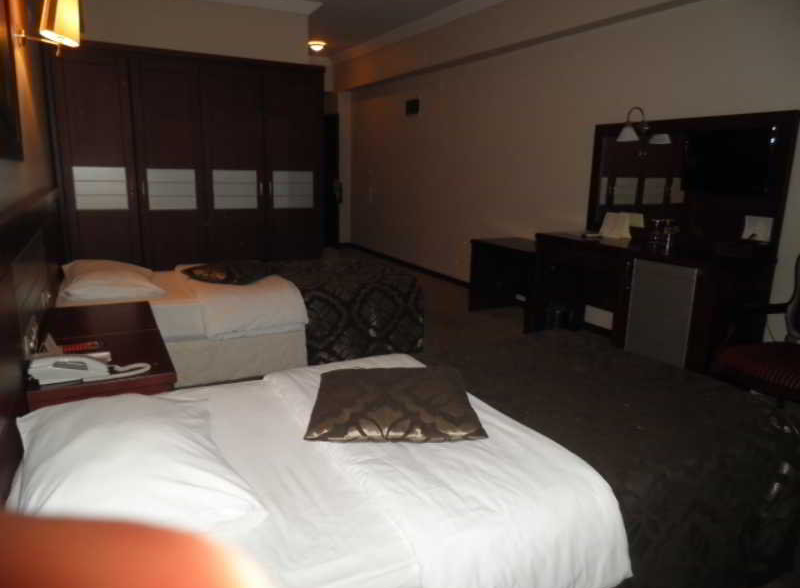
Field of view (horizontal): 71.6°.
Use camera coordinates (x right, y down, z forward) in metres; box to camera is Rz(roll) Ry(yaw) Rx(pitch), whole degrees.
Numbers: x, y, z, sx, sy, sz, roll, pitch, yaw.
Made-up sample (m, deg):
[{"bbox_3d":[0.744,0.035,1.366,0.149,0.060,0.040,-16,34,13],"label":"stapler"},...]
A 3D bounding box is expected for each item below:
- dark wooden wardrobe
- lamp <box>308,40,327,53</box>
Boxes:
[{"bbox_3d":[-1.715,-0.925,4.744,2.024,2.025,0.608,-5,15,-28],"label":"dark wooden wardrobe"},{"bbox_3d":[-1.038,-3.144,7.053,0.186,0.112,0.186,-5,15,-28],"label":"lamp"}]

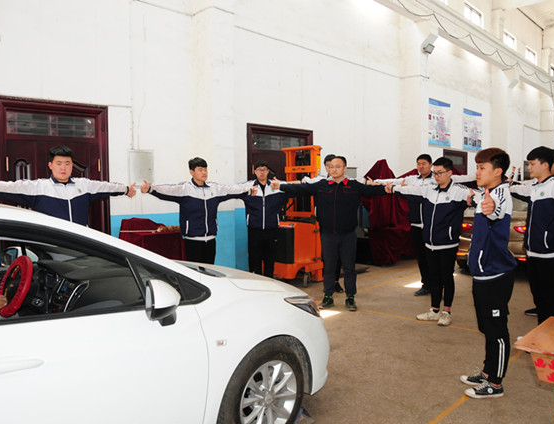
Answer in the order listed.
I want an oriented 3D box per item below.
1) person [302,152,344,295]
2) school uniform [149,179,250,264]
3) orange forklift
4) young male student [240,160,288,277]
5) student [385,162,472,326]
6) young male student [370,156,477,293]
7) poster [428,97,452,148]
[{"bbox_3d":[0.728,0.169,6.400,1.530,1.800,0.370,-1,4,-8],"label":"person"},{"bbox_3d":[-0.860,0.379,5.250,1.360,1.450,0.330,-4,6,-44],"label":"school uniform"},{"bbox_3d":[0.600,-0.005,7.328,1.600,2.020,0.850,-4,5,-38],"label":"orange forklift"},{"bbox_3d":[-0.181,0.214,6.200,1.530,1.750,0.370,-1,4,-8],"label":"young male student"},{"bbox_3d":[1.721,0.290,4.950,0.380,1.750,1.530,-3,5,-32],"label":"student"},{"bbox_3d":[1.909,0.176,6.200,1.530,1.800,0.370,3,5,38],"label":"young male student"},{"bbox_3d":[4.478,-2.453,13.200,0.030,1.270,1.200,4,6,45],"label":"poster"}]

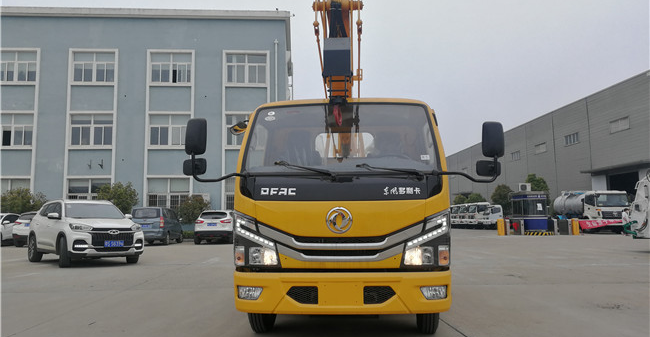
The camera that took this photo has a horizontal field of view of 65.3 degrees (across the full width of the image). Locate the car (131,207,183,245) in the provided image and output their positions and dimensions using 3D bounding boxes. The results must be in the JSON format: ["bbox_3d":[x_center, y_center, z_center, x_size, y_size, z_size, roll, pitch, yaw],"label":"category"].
[{"bbox_3d":[-8.813,3.075,27.038,1.670,1.840,4.450,0,-6,-3],"label":"car"}]

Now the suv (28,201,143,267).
[{"bbox_3d":[-6.660,1.710,13.886,1.880,1.740,4.700,5,-8,-43],"label":"suv"}]

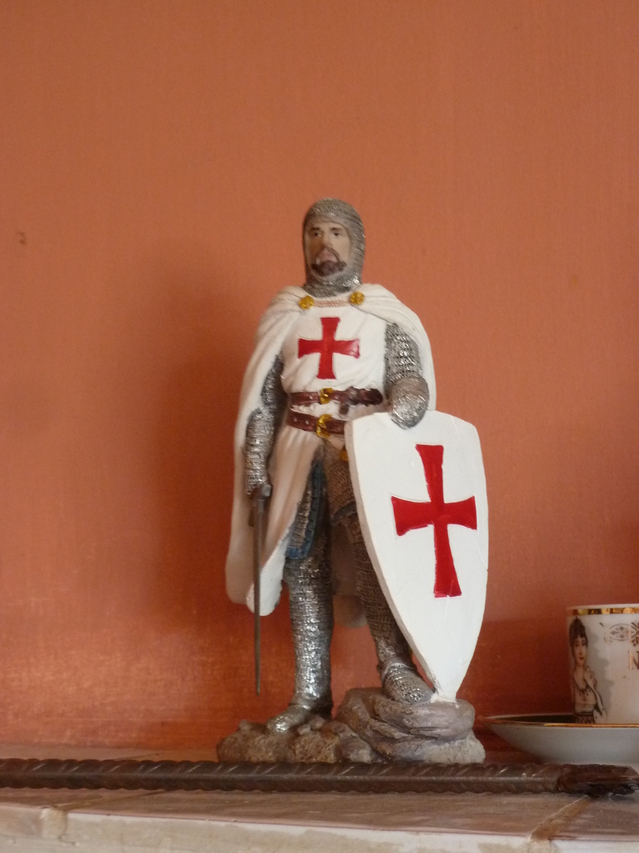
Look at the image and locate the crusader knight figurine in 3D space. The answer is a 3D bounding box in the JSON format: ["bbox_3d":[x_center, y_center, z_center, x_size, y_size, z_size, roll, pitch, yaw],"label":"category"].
[{"bbox_3d":[0.017,0.024,0.610,0.121,0.270,0.095,-1,-11,9],"label":"crusader knight figurine"}]

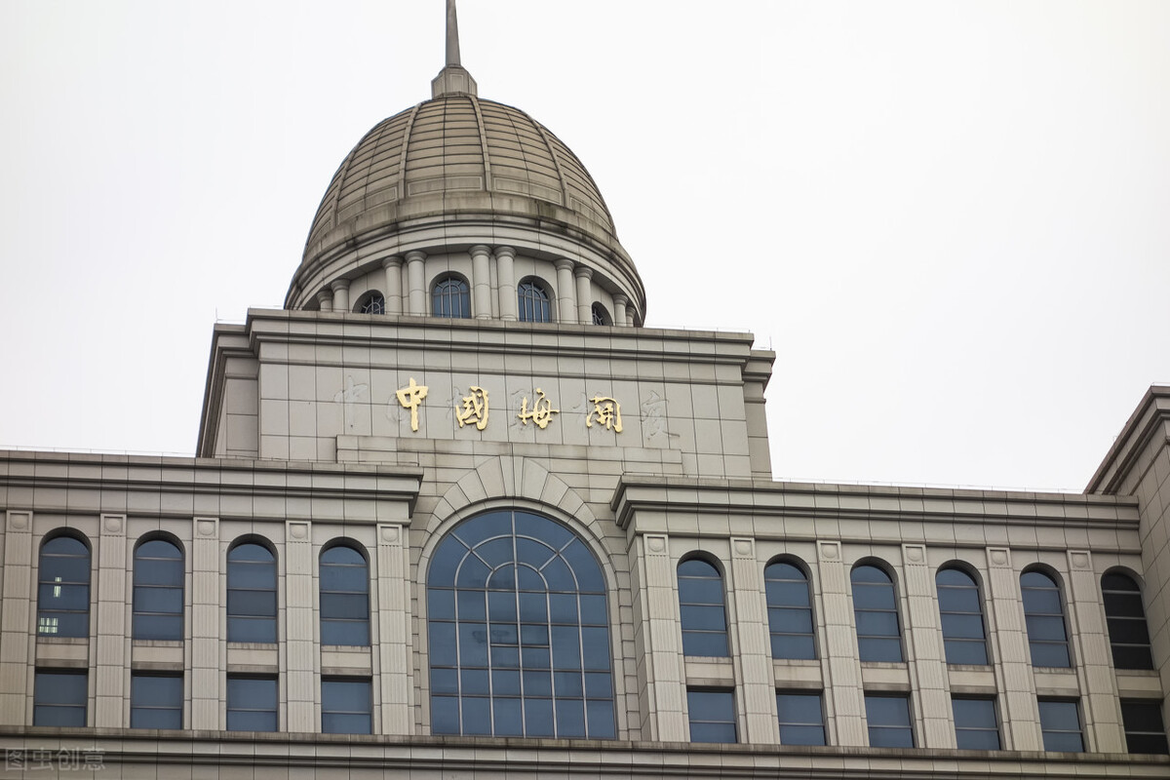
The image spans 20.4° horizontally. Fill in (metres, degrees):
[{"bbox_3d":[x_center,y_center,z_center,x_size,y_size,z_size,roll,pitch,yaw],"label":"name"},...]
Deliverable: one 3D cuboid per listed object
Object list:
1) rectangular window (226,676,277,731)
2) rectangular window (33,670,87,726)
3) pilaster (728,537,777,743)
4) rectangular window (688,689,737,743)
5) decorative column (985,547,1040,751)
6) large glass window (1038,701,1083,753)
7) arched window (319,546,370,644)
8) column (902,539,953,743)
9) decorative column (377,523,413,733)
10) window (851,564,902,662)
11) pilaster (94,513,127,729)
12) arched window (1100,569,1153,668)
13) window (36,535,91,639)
[{"bbox_3d":[-11.292,10.845,110.407,1.759,2.050,0.250,3,-32,-11],"label":"rectangular window"},{"bbox_3d":[-18.173,10.781,112.806,1.782,2.079,0.165,3,-30,-11],"label":"rectangular window"},{"bbox_3d":[6.059,9.129,118.420,0.957,8.321,0.264,3,-30,-11],"label":"pilaster"},{"bbox_3d":[4.485,11.566,113.351,1.751,2.039,0.250,3,-32,-11],"label":"rectangular window"},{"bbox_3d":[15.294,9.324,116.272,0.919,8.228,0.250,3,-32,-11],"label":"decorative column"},{"bbox_3d":[17.186,12.227,117.759,1.723,2.048,0.250,3,-30,-11],"label":"large glass window"},{"bbox_3d":[-8.724,7.437,116.896,1.782,4.042,0.165,3,-30,-11],"label":"arched window"},{"bbox_3d":[12.327,9.336,117.852,0.910,8.174,0.350,3,-30,-11],"label":"column"},{"bbox_3d":[-6.786,8.448,114.061,0.910,8.174,0.350,3,-30,-11],"label":"decorative column"},{"bbox_3d":[10.488,8.029,116.821,1.635,3.877,0.250,3,-32,-11],"label":"window"},{"bbox_3d":[-16.340,8.005,112.165,0.910,8.174,0.350,3,-30,-11],"label":"pilaster"},{"bbox_3d":[20.123,8.589,120.530,1.723,3.998,0.250,3,-30,-11],"label":"arched window"},{"bbox_3d":[-18.098,6.815,112.948,1.723,3.998,0.250,3,-30,-11],"label":"window"}]

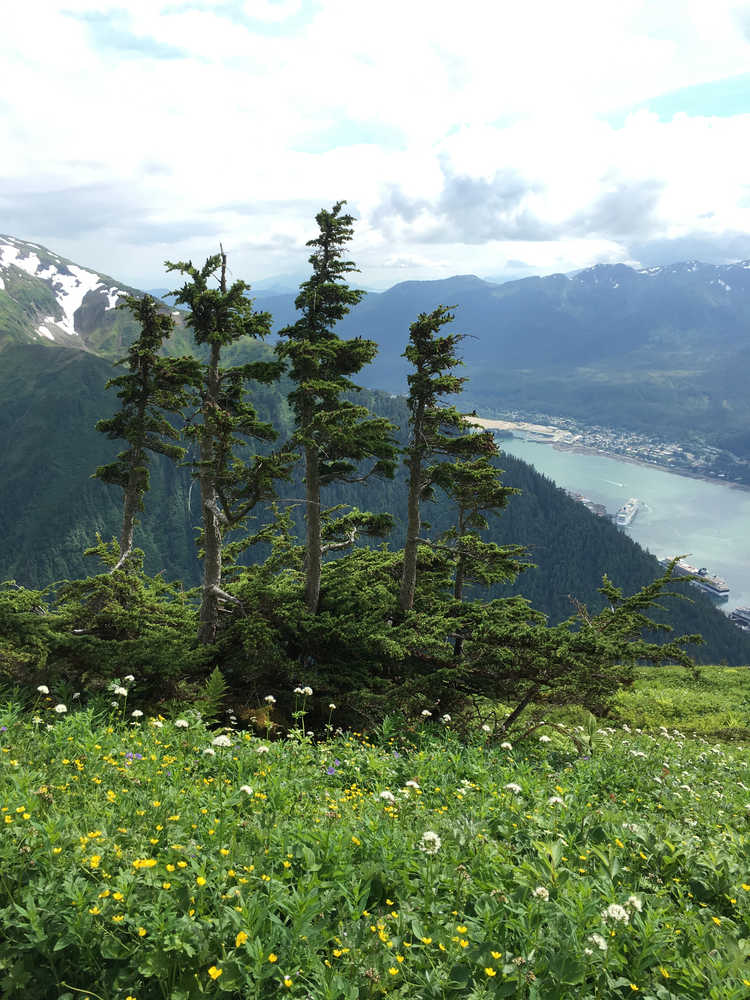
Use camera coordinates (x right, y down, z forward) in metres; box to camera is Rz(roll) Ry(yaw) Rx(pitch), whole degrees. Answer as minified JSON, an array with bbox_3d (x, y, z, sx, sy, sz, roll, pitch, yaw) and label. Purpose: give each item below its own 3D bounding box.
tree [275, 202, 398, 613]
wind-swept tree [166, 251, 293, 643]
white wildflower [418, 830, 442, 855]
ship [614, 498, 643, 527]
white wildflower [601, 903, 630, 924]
[{"bbox_3d":[-0.311,-0.461,6.794,0.950,3.595,0.950,0,14,0],"label":"tree"},{"bbox_3d":[-1.115,-0.217,6.443,0.930,3.181,0.900,0,14,0],"label":"wind-swept tree"},{"bbox_3d":[0.129,0.797,1.950,0.052,0.045,0.050,0,14,0],"label":"white wildflower"},{"bbox_3d":[853.026,43.140,2823.648,34.000,43.000,255.000,7,16,26],"label":"ship"},{"bbox_3d":[0.459,0.790,1.600,0.054,0.034,0.050,0,14,0],"label":"white wildflower"}]

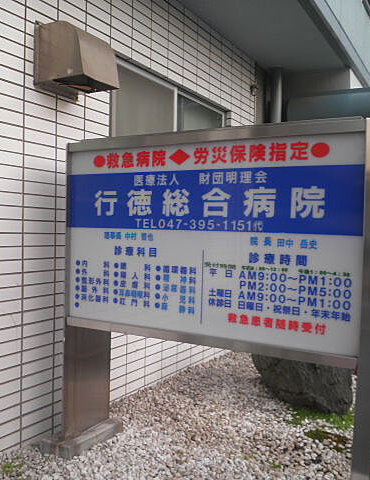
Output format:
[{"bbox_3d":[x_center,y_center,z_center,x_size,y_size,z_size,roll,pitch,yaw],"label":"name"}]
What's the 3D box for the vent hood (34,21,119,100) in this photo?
[{"bbox_3d":[-0.612,-1.059,2.767,0.388,0.362,0.311,2,1,31],"label":"vent hood"}]

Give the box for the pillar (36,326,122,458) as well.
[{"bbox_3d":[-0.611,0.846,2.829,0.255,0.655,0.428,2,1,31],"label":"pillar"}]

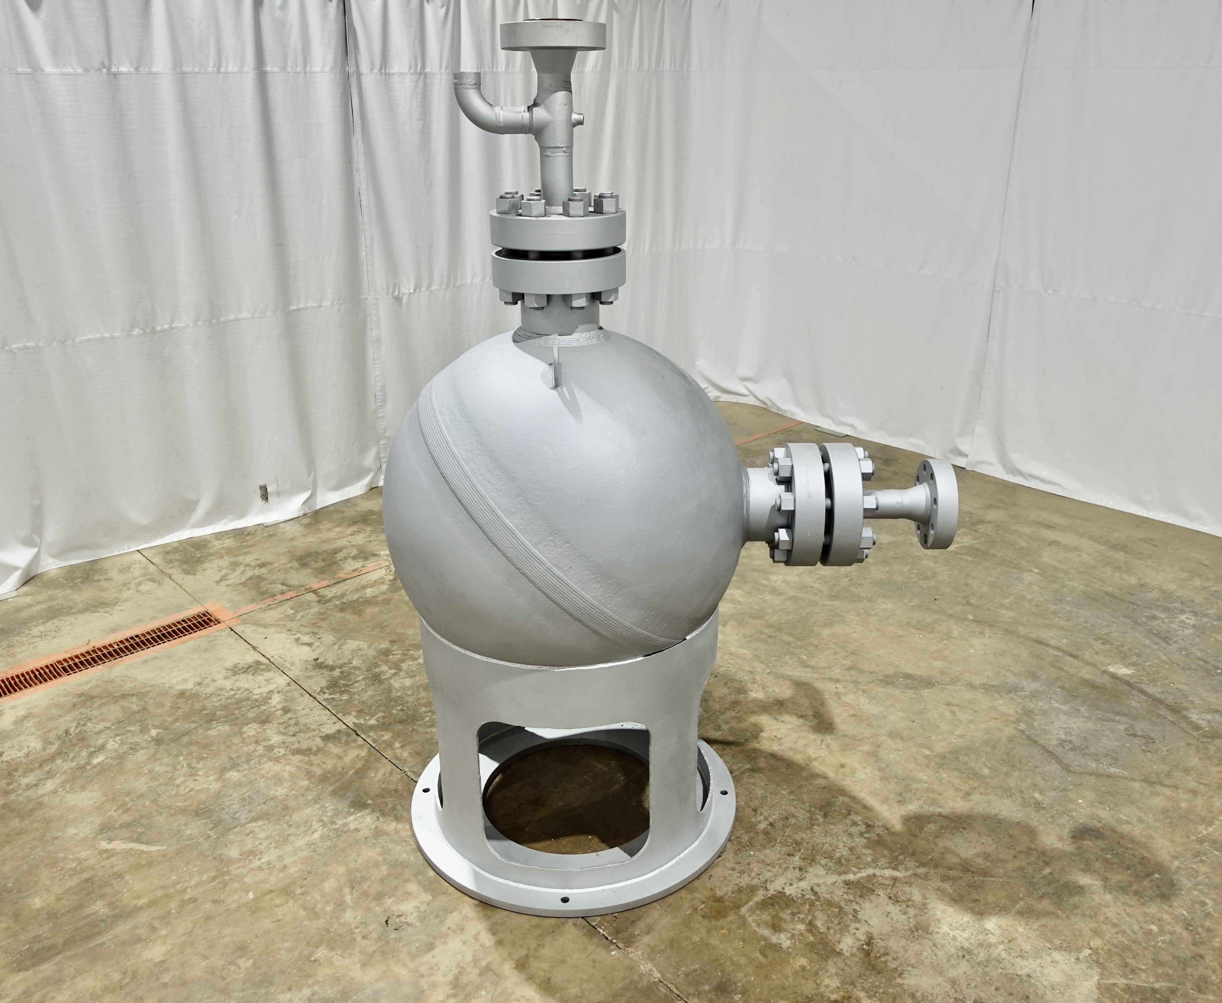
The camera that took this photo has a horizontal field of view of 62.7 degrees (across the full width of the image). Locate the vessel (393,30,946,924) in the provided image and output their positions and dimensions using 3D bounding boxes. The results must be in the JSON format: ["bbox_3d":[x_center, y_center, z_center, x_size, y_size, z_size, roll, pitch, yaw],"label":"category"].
[{"bbox_3d":[0.215,-0.138,3.919,2.219,3.147,1.431,0,21,2],"label":"vessel"}]

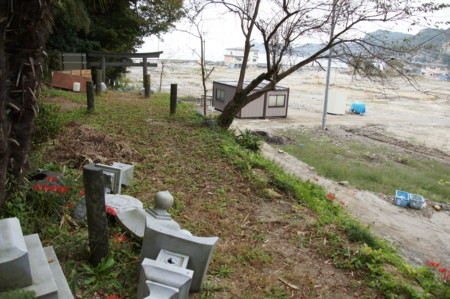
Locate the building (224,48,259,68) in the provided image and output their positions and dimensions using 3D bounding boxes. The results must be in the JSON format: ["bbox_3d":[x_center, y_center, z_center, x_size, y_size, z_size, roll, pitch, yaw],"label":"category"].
[{"bbox_3d":[6.167,-34.014,126.000,11.500,7.400,8.500,3,16,2],"label":"building"}]

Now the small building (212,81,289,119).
[{"bbox_3d":[2.242,-4.843,32.142,4.690,2.620,6.200,-5,18,-25],"label":"small building"}]

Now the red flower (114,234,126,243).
[{"bbox_3d":[-0.853,0.726,2.750,0.100,0.055,0.100,-3,17,-18],"label":"red flower"}]

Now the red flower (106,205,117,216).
[{"bbox_3d":[-0.982,0.525,2.900,0.110,0.080,0.110,-3,17,-19],"label":"red flower"}]

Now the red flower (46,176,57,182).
[{"bbox_3d":[-1.776,0.307,3.450,0.100,0.055,0.100,-6,18,-28],"label":"red flower"}]

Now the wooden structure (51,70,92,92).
[{"bbox_3d":[-5.419,-2.390,11.900,1.400,0.700,0.650,-5,18,-23],"label":"wooden structure"}]

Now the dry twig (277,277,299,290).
[{"bbox_3d":[0.458,0.966,2.429,0.175,0.020,0.035,17,21,40],"label":"dry twig"}]

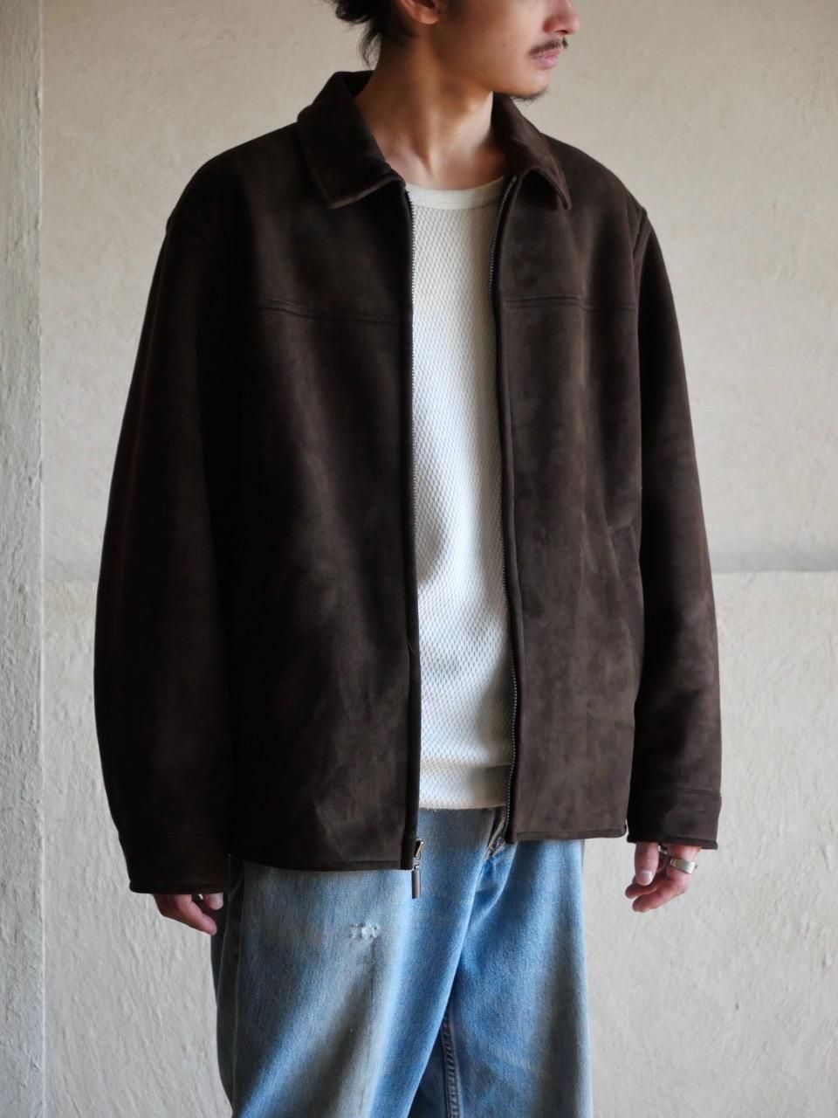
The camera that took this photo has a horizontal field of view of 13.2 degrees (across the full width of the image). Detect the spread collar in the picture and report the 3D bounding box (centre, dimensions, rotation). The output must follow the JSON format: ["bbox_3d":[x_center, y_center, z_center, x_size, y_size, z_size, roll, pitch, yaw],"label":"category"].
[{"bbox_3d":[0.013,-0.378,3.260,0.250,0.140,0.190,0,0,-24],"label":"spread collar"}]

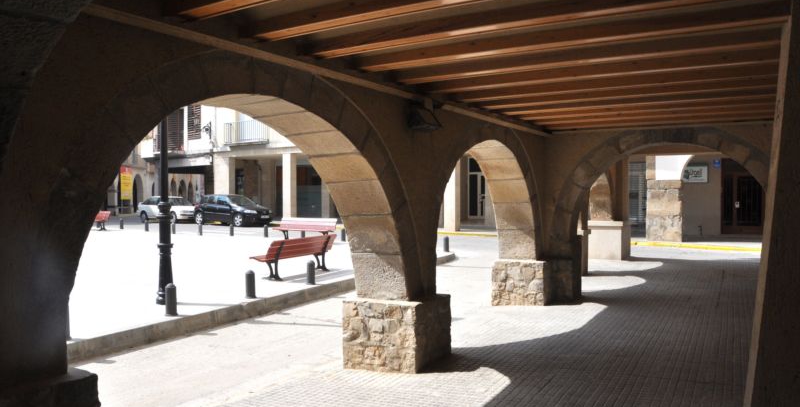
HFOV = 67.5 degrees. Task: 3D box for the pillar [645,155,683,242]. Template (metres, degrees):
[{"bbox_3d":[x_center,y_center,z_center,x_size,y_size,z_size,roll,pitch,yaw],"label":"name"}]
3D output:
[{"bbox_3d":[8.350,-0.140,18.800,1.000,2.700,0.650,1,2,30],"label":"pillar"}]

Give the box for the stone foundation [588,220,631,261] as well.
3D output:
[{"bbox_3d":[5.691,0.956,16.538,1.000,1.080,1.100,1,2,30],"label":"stone foundation"}]

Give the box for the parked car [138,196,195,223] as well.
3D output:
[{"bbox_3d":[-12.293,0.304,32.561,4.200,1.400,1.700,1,2,30],"label":"parked car"}]

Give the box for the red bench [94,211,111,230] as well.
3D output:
[{"bbox_3d":[-12.528,0.701,24.541,1.750,0.780,0.600,1,2,30],"label":"red bench"}]

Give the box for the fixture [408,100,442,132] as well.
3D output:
[{"bbox_3d":[0.233,-0.862,5.938,0.270,0.280,0.270,1,2,30],"label":"fixture"}]

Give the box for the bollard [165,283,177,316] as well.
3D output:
[{"bbox_3d":[-2.946,1.237,7.700,0.135,0.420,0.135,1,2,30],"label":"bollard"}]

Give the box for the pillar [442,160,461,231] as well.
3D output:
[{"bbox_3d":[2.010,-0.380,22.700,0.460,2.900,0.460,1,2,30],"label":"pillar"}]

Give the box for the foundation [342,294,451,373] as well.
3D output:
[{"bbox_3d":[-0.013,1.310,6.312,0.790,0.660,0.900,0,0,23],"label":"foundation"}]

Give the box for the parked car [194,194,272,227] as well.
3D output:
[{"bbox_3d":[-8.421,0.335,30.070,4.150,1.470,1.720,1,2,30],"label":"parked car"}]

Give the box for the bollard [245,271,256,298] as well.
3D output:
[{"bbox_3d":[-2.232,1.207,8.950,0.135,0.420,0.135,0,1,0],"label":"bollard"}]

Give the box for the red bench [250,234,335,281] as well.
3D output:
[{"bbox_3d":[-1.970,0.985,11.280,0.600,0.730,1.770,1,2,30],"label":"red bench"}]

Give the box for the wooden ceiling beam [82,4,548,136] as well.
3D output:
[{"bbox_3d":[0.493,-1.116,6.694,0.085,0.085,8.443,1,2,30],"label":"wooden ceiling beam"}]

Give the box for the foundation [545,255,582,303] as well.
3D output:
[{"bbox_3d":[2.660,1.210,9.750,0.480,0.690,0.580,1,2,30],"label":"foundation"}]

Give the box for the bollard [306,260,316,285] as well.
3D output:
[{"bbox_3d":[-1.514,1.184,10.250,0.135,0.420,0.135,1,2,30],"label":"bollard"}]

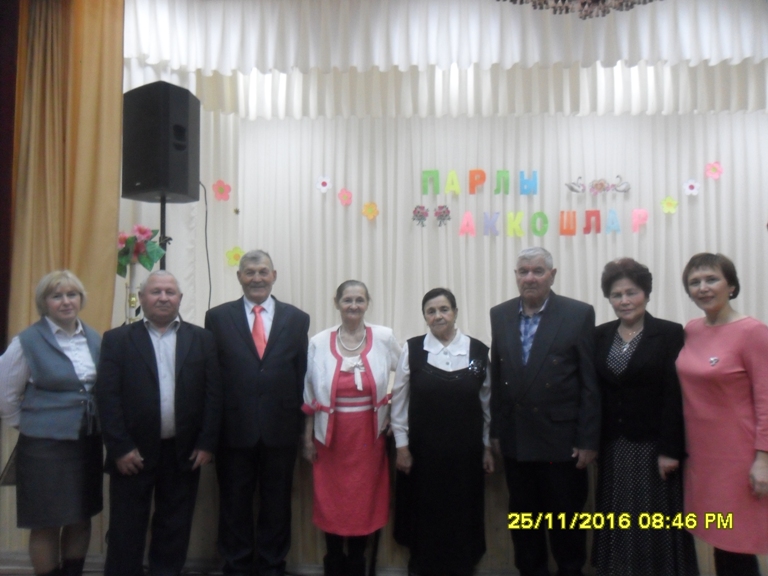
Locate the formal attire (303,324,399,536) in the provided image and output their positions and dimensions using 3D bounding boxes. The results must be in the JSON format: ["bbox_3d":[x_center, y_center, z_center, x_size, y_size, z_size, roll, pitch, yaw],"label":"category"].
[{"bbox_3d":[-0.155,0.672,2.890,0.465,0.990,0.290,0,-2,-2],"label":"formal attire"}]

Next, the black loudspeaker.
[{"bbox_3d":[-1.475,-0.950,4.060,0.430,0.700,0.385,-1,-2,28],"label":"black loudspeaker"}]

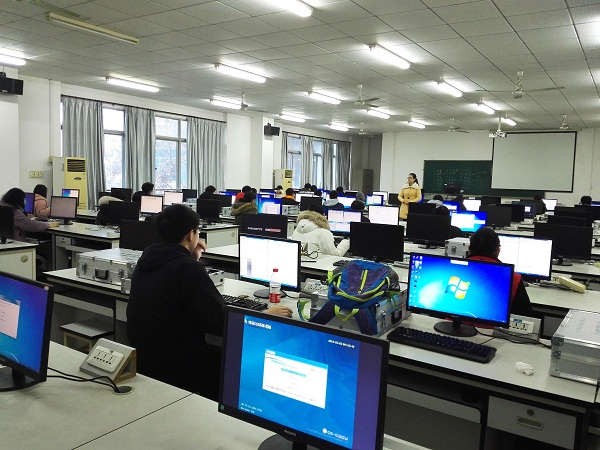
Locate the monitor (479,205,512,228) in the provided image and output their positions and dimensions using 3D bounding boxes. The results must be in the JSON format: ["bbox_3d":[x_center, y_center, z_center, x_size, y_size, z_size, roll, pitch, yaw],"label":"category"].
[{"bbox_3d":[3.201,-0.107,8.217,0.506,0.379,0.198,5,6,33],"label":"monitor"}]

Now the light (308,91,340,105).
[{"bbox_3d":[0.529,-2.725,10.814,0.125,0.095,1.250,6,7,33],"label":"light"}]

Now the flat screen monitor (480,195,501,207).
[{"bbox_3d":[5.031,-0.543,13.142,0.470,0.375,0.180,6,7,33],"label":"flat screen monitor"}]

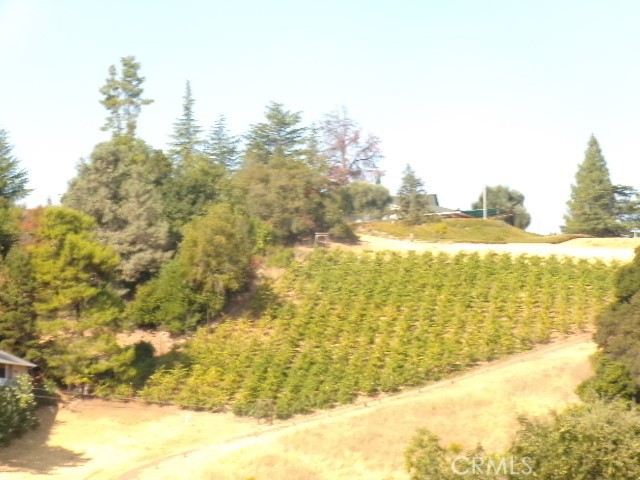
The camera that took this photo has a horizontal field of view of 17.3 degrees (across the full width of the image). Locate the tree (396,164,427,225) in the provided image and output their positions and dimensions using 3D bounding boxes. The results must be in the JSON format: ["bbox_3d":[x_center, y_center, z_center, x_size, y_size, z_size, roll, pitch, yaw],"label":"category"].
[{"bbox_3d":[13.820,-6.730,315.000,4.780,9.120,4.780,0,0,0],"label":"tree"}]

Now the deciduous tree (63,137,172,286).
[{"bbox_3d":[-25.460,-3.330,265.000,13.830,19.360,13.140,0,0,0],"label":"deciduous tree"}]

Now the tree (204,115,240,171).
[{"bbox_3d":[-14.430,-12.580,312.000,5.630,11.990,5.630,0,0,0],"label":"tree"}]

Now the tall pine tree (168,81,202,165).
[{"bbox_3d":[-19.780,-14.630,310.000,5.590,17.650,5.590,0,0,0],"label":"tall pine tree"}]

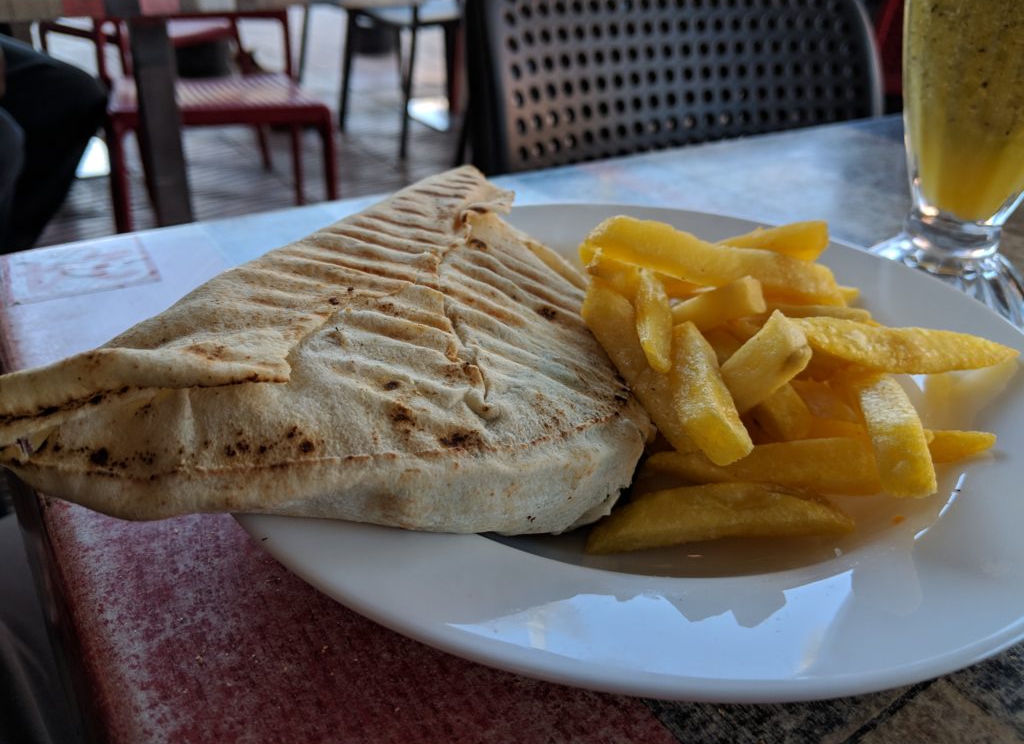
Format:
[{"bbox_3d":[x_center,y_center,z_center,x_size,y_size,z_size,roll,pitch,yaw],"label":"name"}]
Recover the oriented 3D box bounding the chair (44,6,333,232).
[{"bbox_3d":[-0.797,-0.720,2.149,0.520,0.820,0.530,-10,32,-20],"label":"chair"}]

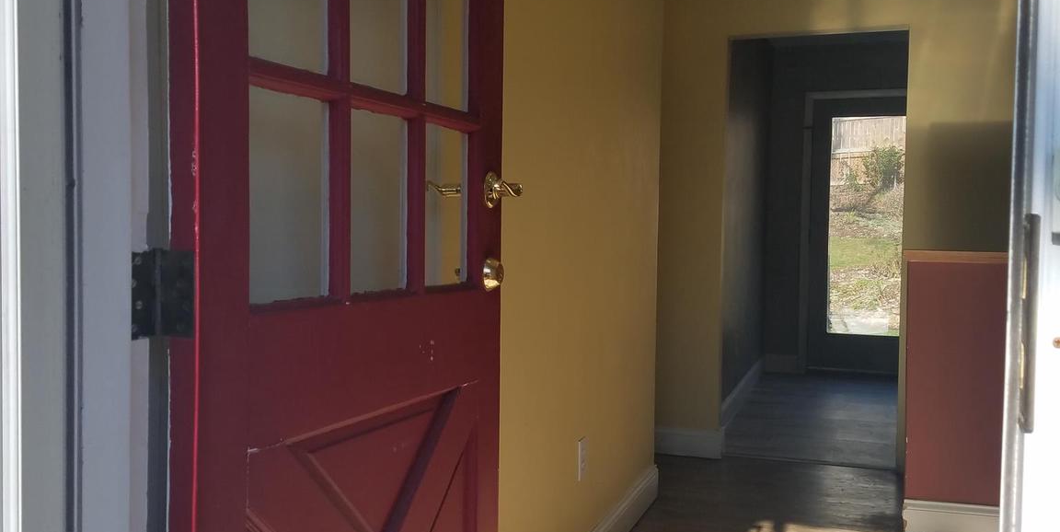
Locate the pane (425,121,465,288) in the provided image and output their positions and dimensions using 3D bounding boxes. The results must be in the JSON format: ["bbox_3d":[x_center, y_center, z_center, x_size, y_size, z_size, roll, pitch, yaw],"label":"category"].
[{"bbox_3d":[-0.152,-0.104,1.879,0.010,0.280,0.195,2,2,22],"label":"pane"}]

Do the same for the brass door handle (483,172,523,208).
[{"bbox_3d":[-0.056,-0.143,1.966,0.066,0.071,0.128,2,2,22],"label":"brass door handle"}]

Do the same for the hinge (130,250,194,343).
[{"bbox_3d":[-0.423,0.033,1.220,0.059,0.103,0.047,2,2,22],"label":"hinge"}]

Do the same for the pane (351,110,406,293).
[{"bbox_3d":[-0.241,-0.097,1.651,0.010,0.280,0.199,2,2,22],"label":"pane"}]

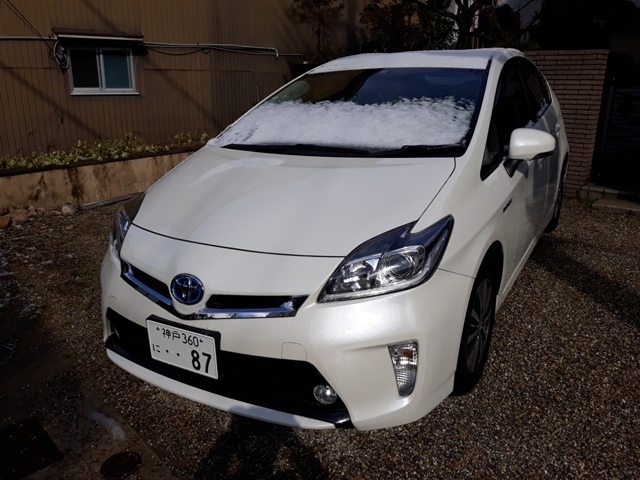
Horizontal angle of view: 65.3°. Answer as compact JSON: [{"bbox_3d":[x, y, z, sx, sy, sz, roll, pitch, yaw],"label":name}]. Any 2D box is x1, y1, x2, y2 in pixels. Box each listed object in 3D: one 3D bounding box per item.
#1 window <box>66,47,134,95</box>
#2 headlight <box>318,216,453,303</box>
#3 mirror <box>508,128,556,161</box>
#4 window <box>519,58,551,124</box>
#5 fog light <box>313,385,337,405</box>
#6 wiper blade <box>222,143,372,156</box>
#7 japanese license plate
[{"bbox_3d":[-3.539,-2.757,8.185,1.000,0.730,0.100,-9,18,-28],"label":"window"},{"bbox_3d":[0.252,0.059,1.720,0.310,0.210,0.540,8,19,30],"label":"headlight"},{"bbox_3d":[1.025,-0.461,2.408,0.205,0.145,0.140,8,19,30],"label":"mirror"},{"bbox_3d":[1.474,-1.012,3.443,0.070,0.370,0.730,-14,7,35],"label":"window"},{"bbox_3d":[0.018,0.520,1.684,0.077,0.068,0.050,8,19,30],"label":"fog light"},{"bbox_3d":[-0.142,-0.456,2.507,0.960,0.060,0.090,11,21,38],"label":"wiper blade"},{"bbox_3d":[-0.499,0.397,1.815,0.335,0.168,0.025,8,19,30],"label":"japanese license plate"}]

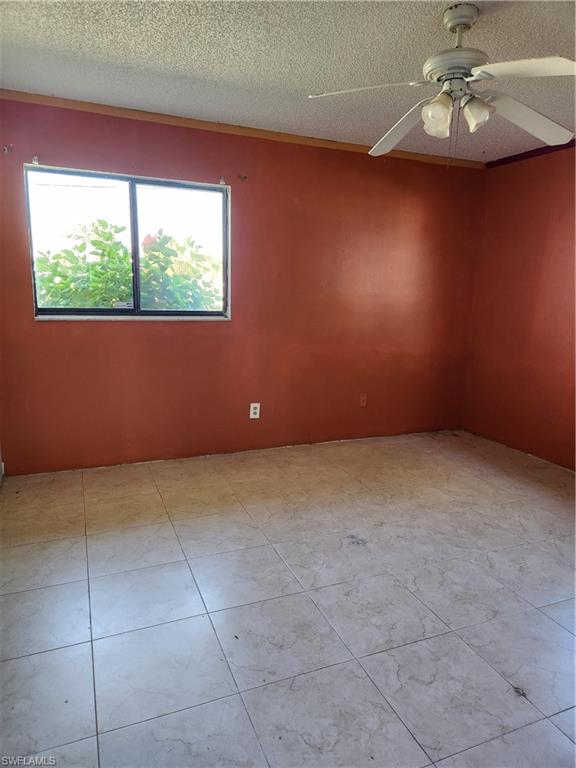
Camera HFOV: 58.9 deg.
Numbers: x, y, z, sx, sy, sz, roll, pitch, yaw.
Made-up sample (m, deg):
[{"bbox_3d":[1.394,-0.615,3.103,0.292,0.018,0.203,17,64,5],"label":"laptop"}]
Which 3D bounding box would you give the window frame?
[{"bbox_3d":[-1.048,-0.933,3.560,1.340,0.970,0.100,-3,12,-23],"label":"window frame"}]

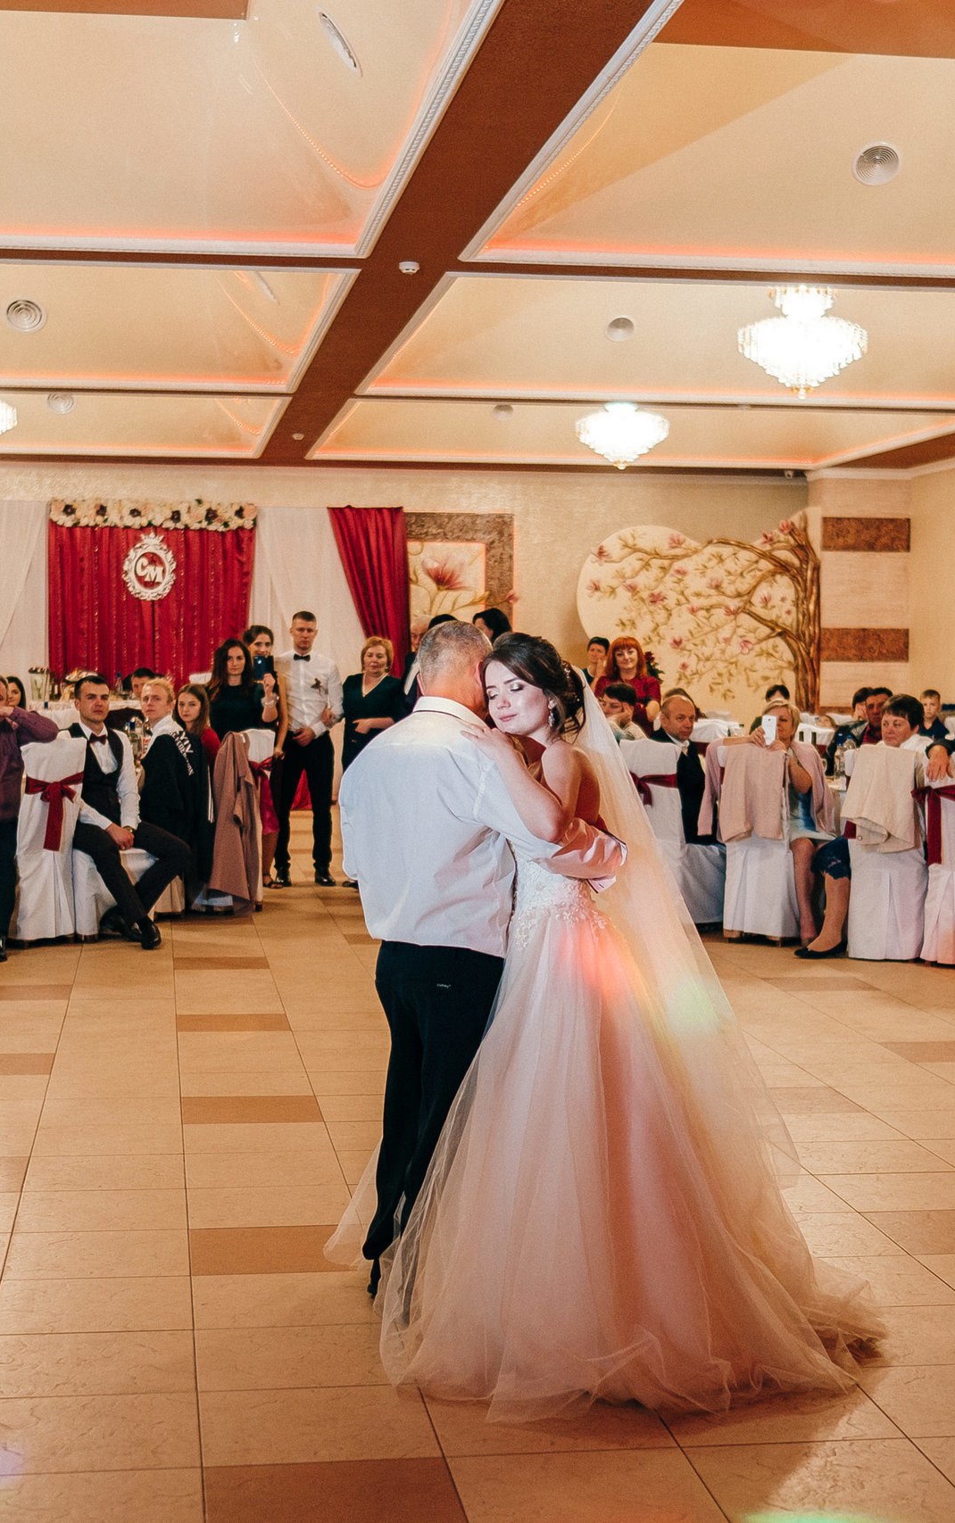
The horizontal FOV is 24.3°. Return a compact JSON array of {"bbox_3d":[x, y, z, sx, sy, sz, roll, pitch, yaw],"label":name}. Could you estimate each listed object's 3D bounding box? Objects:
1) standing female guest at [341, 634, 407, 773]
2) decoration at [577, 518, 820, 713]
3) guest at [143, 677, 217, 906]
[{"bbox_3d":[-0.646,-0.005,14.110,0.480,1.600,0.320,1,3,7],"label":"standing female guest"},{"bbox_3d":[2.235,-1.301,22.342,2.502,2.292,0.120,0,3,-8],"label":"decoration"},{"bbox_3d":[-1.752,0.205,12.567,0.620,1.310,0.480,1,3,9],"label":"guest"}]

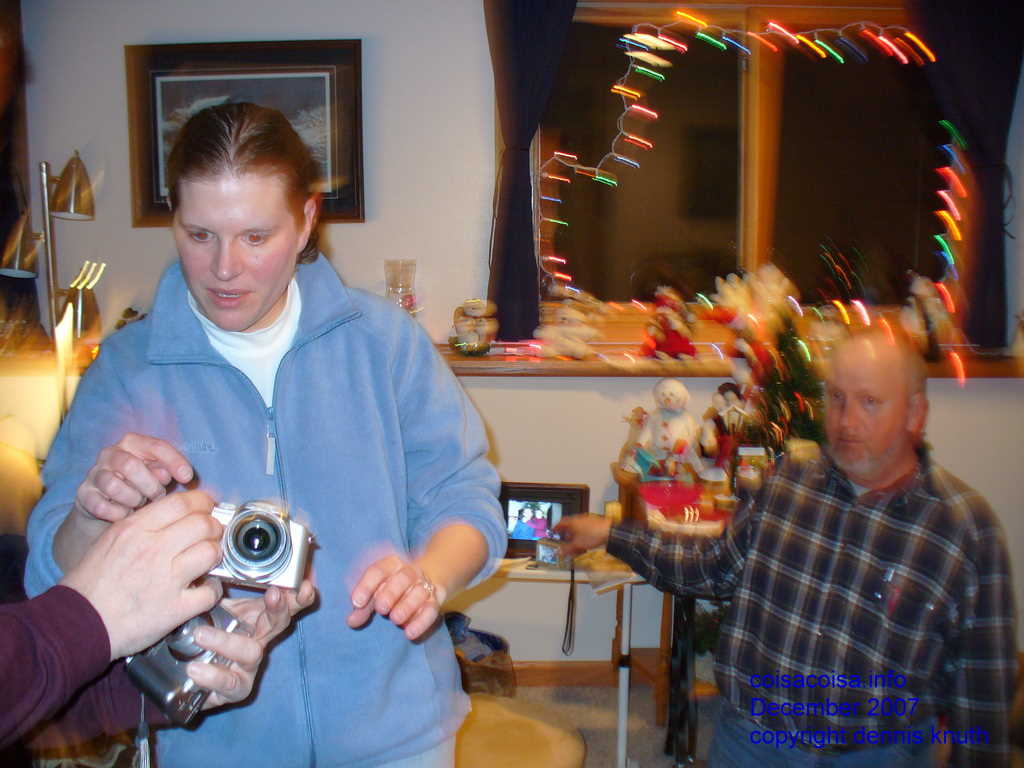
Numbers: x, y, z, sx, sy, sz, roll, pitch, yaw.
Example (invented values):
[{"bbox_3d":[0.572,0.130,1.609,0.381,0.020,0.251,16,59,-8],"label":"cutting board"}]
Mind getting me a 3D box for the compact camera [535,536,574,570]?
[{"bbox_3d":[0.094,0.373,2.400,0.090,0.058,0.027,9,11,17],"label":"compact camera"}]

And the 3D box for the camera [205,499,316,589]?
[{"bbox_3d":[-0.229,0.145,0.980,0.097,0.068,0.055,10,-18,-5],"label":"camera"}]

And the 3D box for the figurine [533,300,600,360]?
[{"bbox_3d":[0.171,-0.171,3.365,0.200,0.175,0.140,2,9,15],"label":"figurine"}]

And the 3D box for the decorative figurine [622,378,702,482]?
[{"bbox_3d":[0.432,0.133,3.141,0.220,0.295,0.180,2,9,10],"label":"decorative figurine"}]

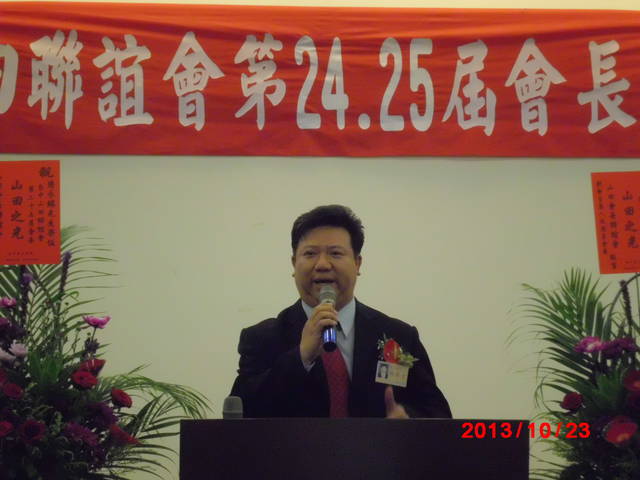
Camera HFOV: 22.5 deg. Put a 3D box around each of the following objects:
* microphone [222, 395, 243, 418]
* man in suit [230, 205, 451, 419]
[{"bbox_3d":[-0.214,0.469,3.971,0.050,0.170,0.050,0,-6,0],"label":"microphone"},{"bbox_3d":[0.055,0.759,4.120,0.590,1.720,0.420,0,-6,4],"label":"man in suit"}]

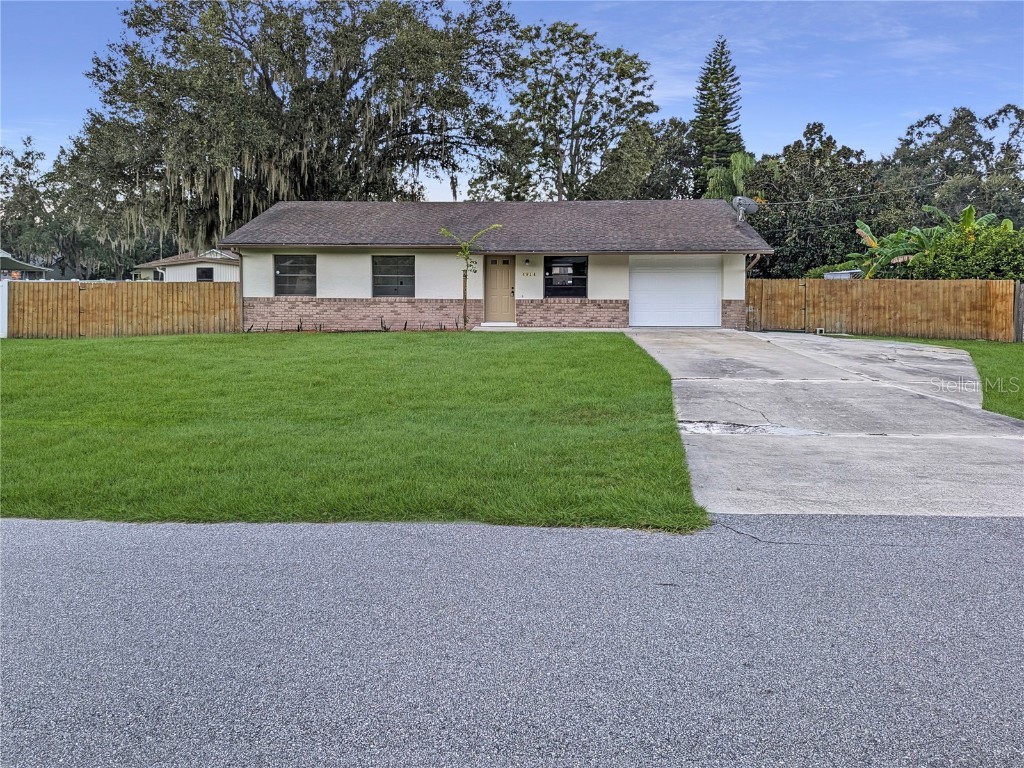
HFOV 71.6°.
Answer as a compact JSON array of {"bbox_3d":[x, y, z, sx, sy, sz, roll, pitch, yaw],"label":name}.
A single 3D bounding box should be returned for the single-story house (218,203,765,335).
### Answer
[{"bbox_3d":[-0.473,-4.436,26.045,16.485,4.496,10.550,0,7,2],"label":"single-story house"}]

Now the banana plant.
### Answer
[{"bbox_3d":[14.013,-4.316,27.000,2.600,3.850,2.500,0,7,2],"label":"banana plant"}]

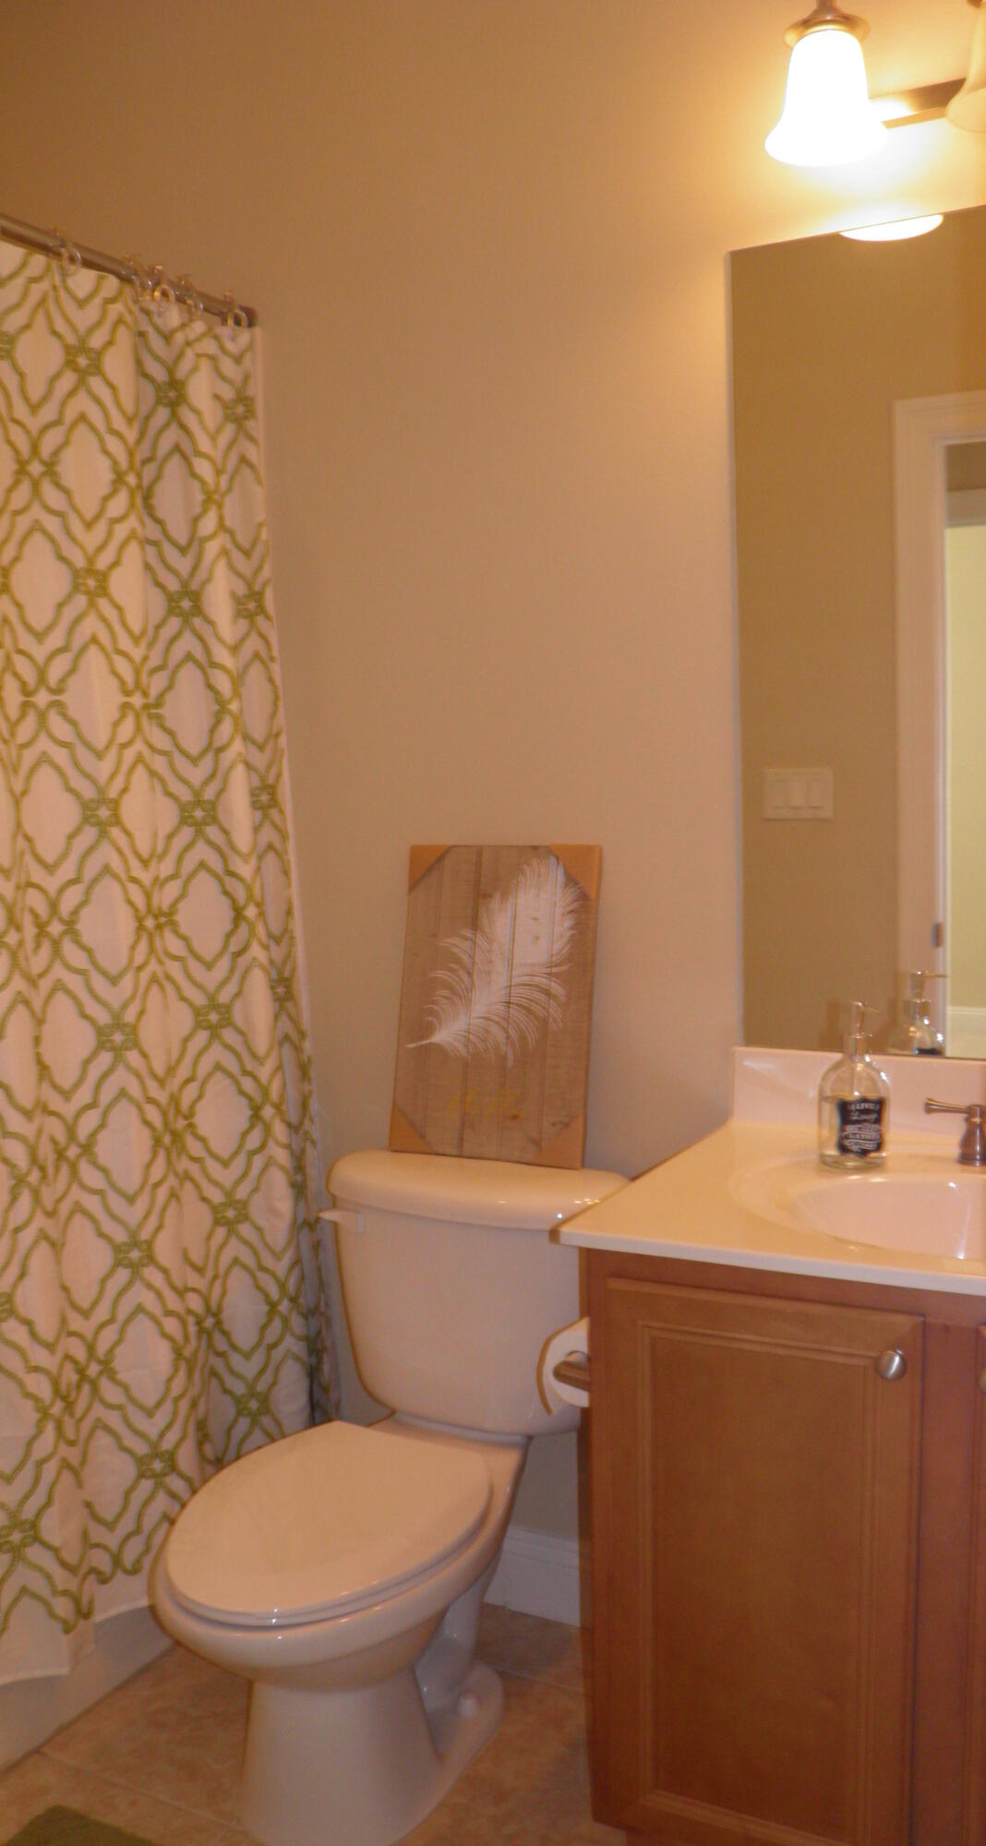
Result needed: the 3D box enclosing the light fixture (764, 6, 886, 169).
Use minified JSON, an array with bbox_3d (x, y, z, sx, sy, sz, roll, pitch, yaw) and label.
[{"bbox_3d":[0.399,-1.003,1.771,0.144,0.158,0.144,1,5,26],"label":"light fixture"}]

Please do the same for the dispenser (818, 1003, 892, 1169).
[{"bbox_3d":[0.448,0.198,1.824,0.088,0.200,0.100,-2,5,-6],"label":"dispenser"}]

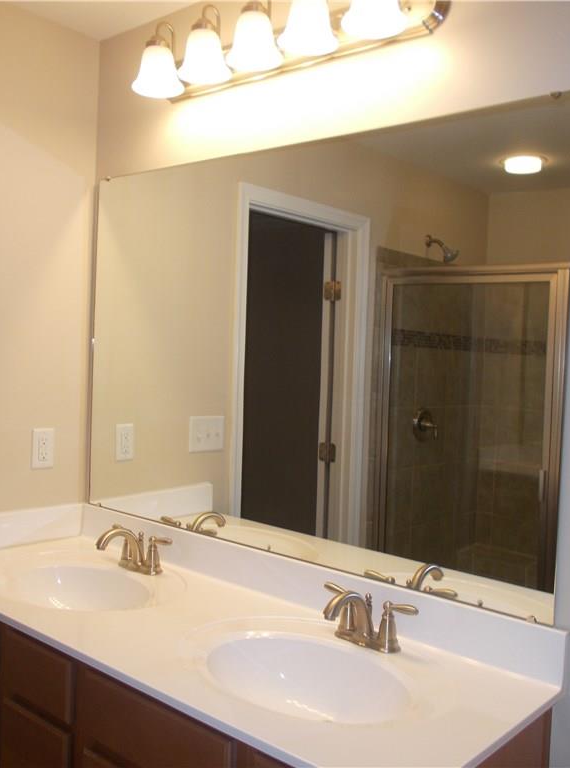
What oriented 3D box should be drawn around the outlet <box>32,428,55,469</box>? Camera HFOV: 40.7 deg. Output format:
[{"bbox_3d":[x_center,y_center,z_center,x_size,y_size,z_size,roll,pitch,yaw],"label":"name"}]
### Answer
[{"bbox_3d":[-0.723,0.193,2.301,0.010,0.117,0.071,5,3,41],"label":"outlet"}]

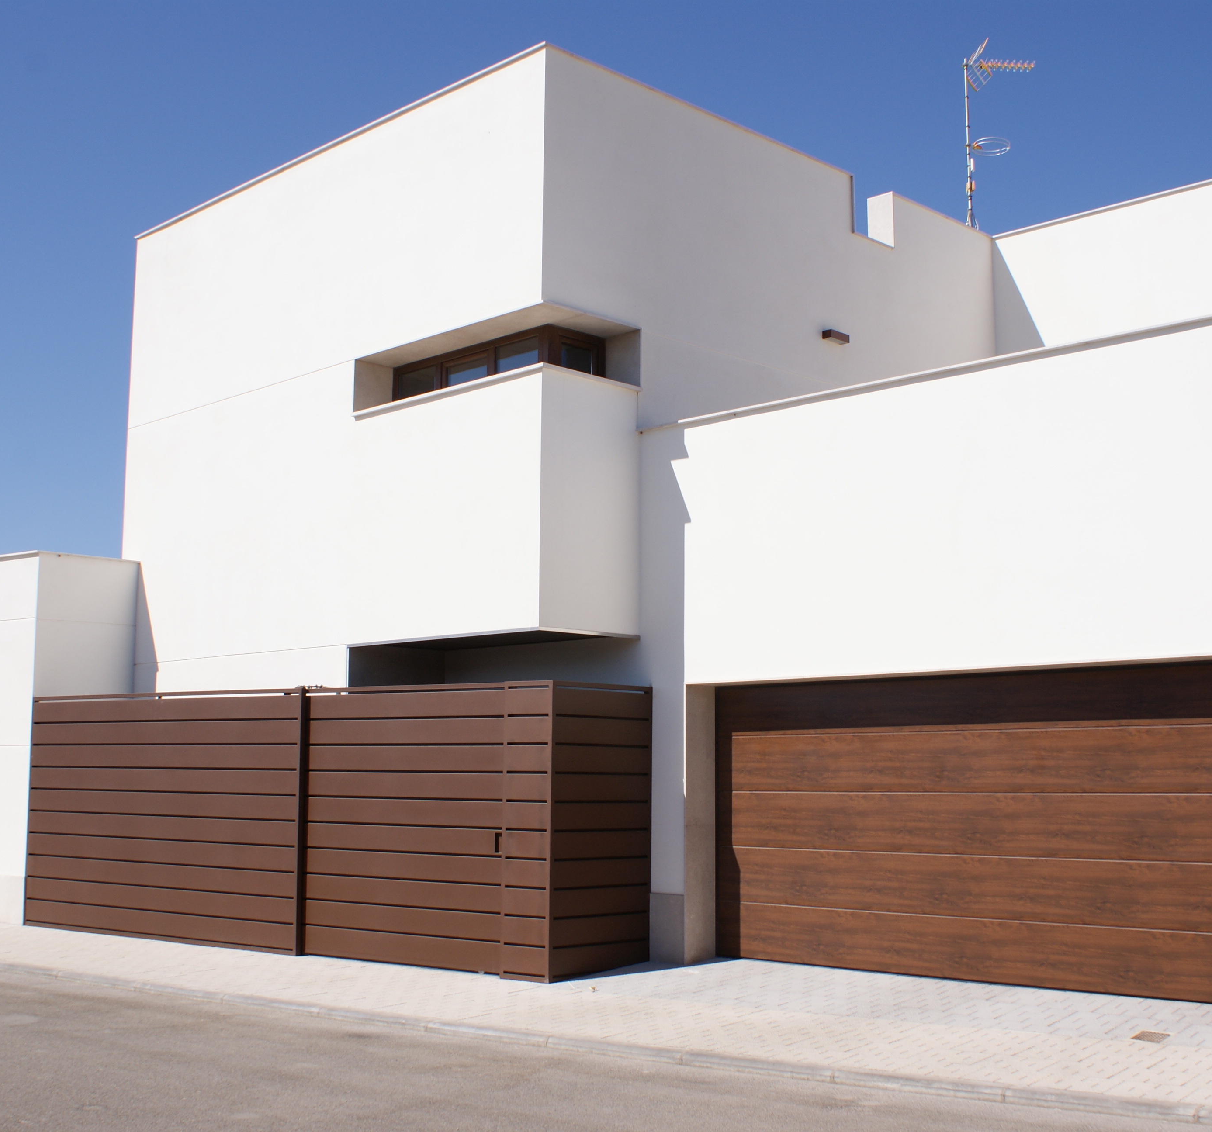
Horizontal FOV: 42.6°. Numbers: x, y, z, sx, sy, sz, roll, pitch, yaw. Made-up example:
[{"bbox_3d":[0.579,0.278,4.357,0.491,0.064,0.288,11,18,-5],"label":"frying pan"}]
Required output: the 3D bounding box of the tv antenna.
[{"bbox_3d":[5.154,-5.535,20.207,0.930,2.900,0.500,-1,-7,10],"label":"tv antenna"}]

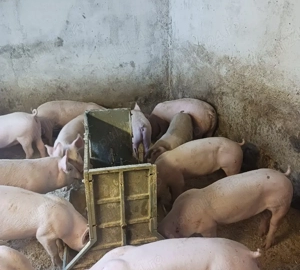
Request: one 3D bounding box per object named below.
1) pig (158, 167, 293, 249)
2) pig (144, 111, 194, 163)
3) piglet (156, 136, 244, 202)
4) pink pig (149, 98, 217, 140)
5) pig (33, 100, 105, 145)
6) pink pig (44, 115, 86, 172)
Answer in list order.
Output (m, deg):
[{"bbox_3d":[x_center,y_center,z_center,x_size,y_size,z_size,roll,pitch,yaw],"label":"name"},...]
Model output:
[{"bbox_3d":[0.541,0.541,2.247,0.980,0.560,0.300,-6,21,-11],"label":"pig"},{"bbox_3d":[0.212,0.077,3.598,0.250,0.470,0.880,14,26,34],"label":"pig"},{"bbox_3d":[0.446,0.316,2.867,1.000,0.540,0.300,-9,22,-20],"label":"piglet"},{"bbox_3d":[0.416,-0.193,4.192,0.970,0.540,0.300,4,22,14],"label":"pink pig"},{"bbox_3d":[-1.024,-0.177,4.283,1.020,0.500,0.280,1,21,6],"label":"pig"},{"bbox_3d":[-0.778,0.115,3.509,0.280,0.500,0.980,2,21,8],"label":"pink pig"}]

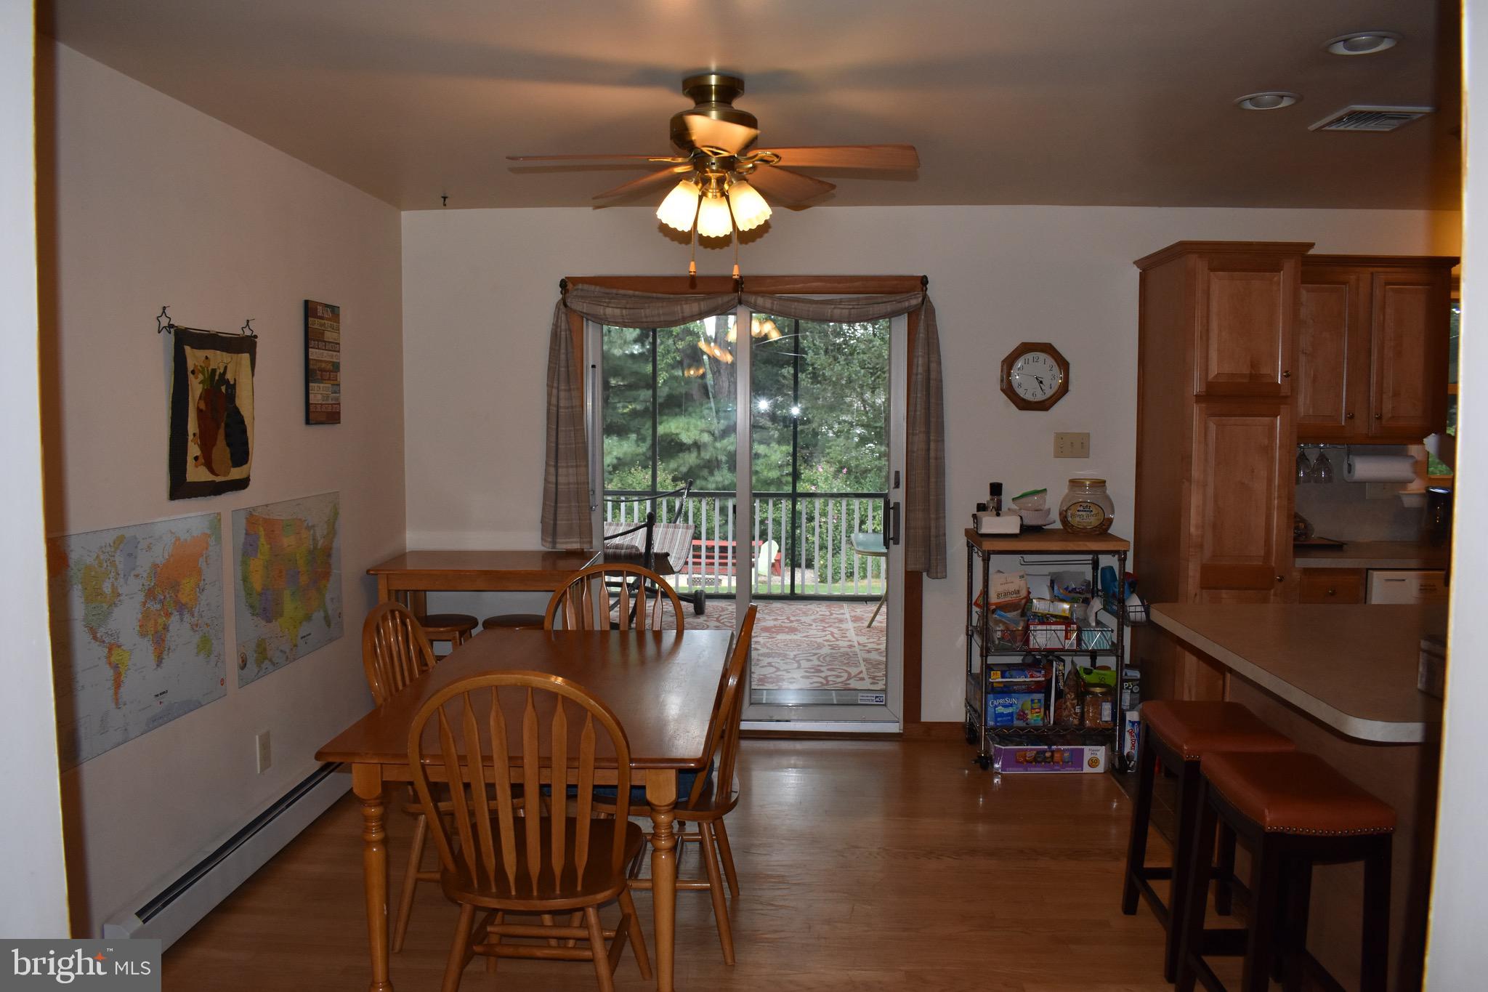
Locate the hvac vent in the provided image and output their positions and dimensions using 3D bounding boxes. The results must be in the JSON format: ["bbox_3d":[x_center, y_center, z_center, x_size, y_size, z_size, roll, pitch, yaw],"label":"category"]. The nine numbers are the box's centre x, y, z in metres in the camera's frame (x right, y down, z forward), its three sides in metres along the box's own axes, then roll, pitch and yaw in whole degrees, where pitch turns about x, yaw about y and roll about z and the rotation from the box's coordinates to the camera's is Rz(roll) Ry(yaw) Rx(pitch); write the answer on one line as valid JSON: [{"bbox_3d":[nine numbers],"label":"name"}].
[{"bbox_3d":[1.892,-1.128,3.381,0.260,0.021,0.290,0,5,2],"label":"hvac vent"}]

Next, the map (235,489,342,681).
[{"bbox_3d":[-1.590,0.299,3.943,0.012,0.570,0.860,0,4,1],"label":"map"}]

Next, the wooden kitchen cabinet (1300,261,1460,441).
[{"bbox_3d":[2.563,-0.613,4.777,0.780,0.795,0.370,0,5,2],"label":"wooden kitchen cabinet"}]

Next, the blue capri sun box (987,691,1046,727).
[{"bbox_3d":[1.168,0.910,4.828,0.250,0.140,0.130,0,4,1],"label":"blue capri sun box"}]

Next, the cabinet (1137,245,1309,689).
[{"bbox_3d":[1.972,0.073,4.731,0.520,2.180,0.650,0,4,1],"label":"cabinet"}]

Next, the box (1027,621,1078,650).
[{"bbox_3d":[1.323,0.598,4.834,0.221,0.123,0.160,0,5,2],"label":"box"}]

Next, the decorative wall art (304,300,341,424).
[{"bbox_3d":[-1.572,-0.495,4.153,0.022,0.450,0.310,0,4,1],"label":"decorative wall art"}]

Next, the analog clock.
[{"bbox_3d":[1.305,-0.533,4.998,0.305,0.306,0.050,0,5,2],"label":"analog clock"}]

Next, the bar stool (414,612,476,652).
[{"bbox_3d":[-1.321,0.848,4.869,0.360,0.610,0.360,0,4,1],"label":"bar stool"}]

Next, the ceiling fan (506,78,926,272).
[{"bbox_3d":[-0.086,-0.905,3.200,1.180,0.540,1.180,0,4,1],"label":"ceiling fan"}]

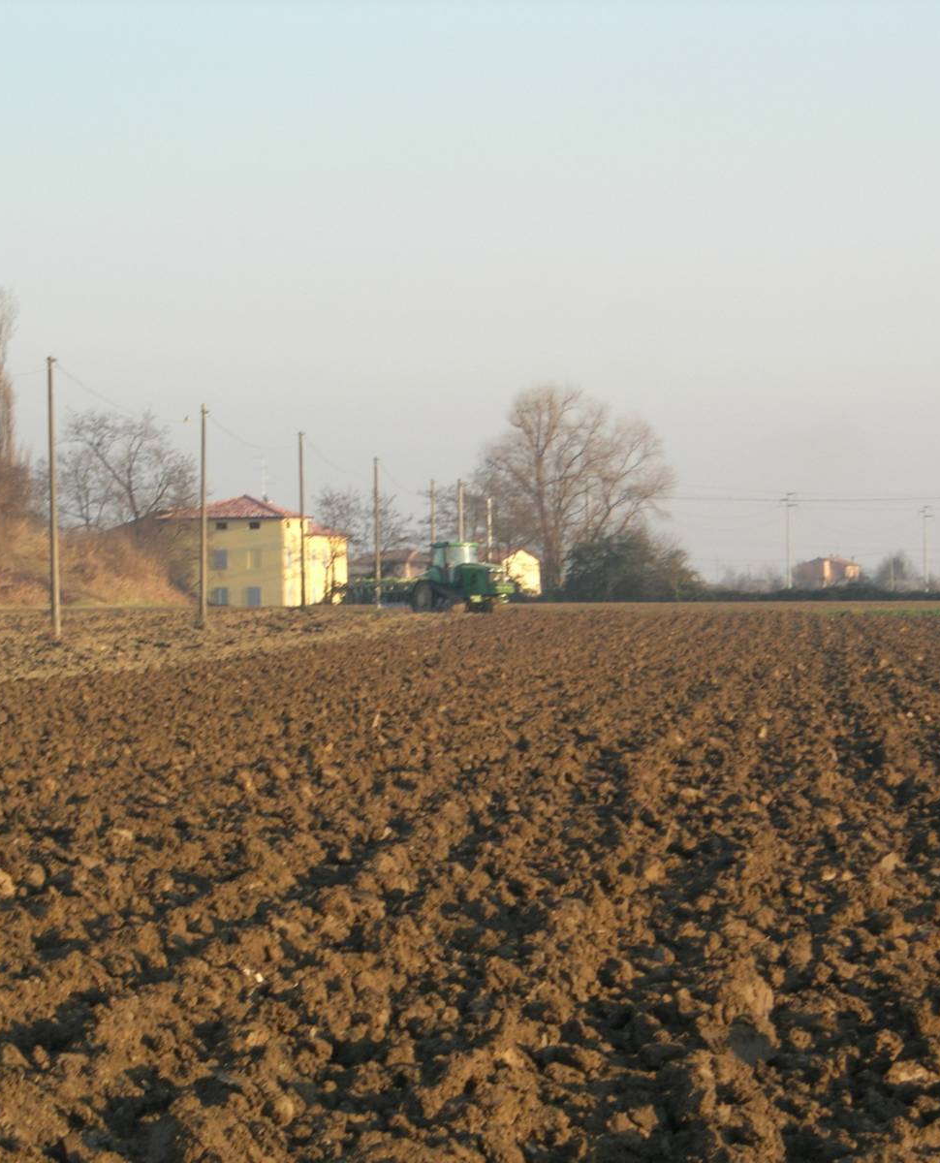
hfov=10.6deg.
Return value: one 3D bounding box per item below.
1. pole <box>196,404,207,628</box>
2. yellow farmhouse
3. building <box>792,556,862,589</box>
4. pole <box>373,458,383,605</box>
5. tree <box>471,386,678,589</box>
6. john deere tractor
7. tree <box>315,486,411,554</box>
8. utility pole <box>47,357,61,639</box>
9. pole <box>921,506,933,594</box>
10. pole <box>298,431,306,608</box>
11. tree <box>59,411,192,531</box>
[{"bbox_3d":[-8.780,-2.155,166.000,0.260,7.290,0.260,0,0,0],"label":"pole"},{"bbox_3d":[-17.400,-2.200,410.000,11.200,9.620,14.300,0,0,21],"label":"yellow farmhouse"},{"bbox_3d":[62.129,-0.948,880.000,11.000,6.500,9.000,0,0,28],"label":"building"},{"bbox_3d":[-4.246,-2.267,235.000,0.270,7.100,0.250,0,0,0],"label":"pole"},{"bbox_3d":[7.970,-6.864,385.000,15.000,15.900,14.000,0,0,0],"label":"tree"},{"bbox_3d":[0.000,-0.160,232.000,2.700,3.200,5.600,0,0,-34],"label":"john deere tractor"},{"bbox_3d":[-7.413,-2.555,350.000,6.600,8.200,6.300,0,0,0],"label":"tree"},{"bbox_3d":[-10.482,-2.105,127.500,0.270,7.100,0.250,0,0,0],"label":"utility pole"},{"bbox_3d":[51.429,-3.479,570.000,1.300,10.090,0.350,0,0,0],"label":"pole"},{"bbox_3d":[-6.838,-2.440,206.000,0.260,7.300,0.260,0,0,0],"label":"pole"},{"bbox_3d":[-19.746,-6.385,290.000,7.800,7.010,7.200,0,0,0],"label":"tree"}]

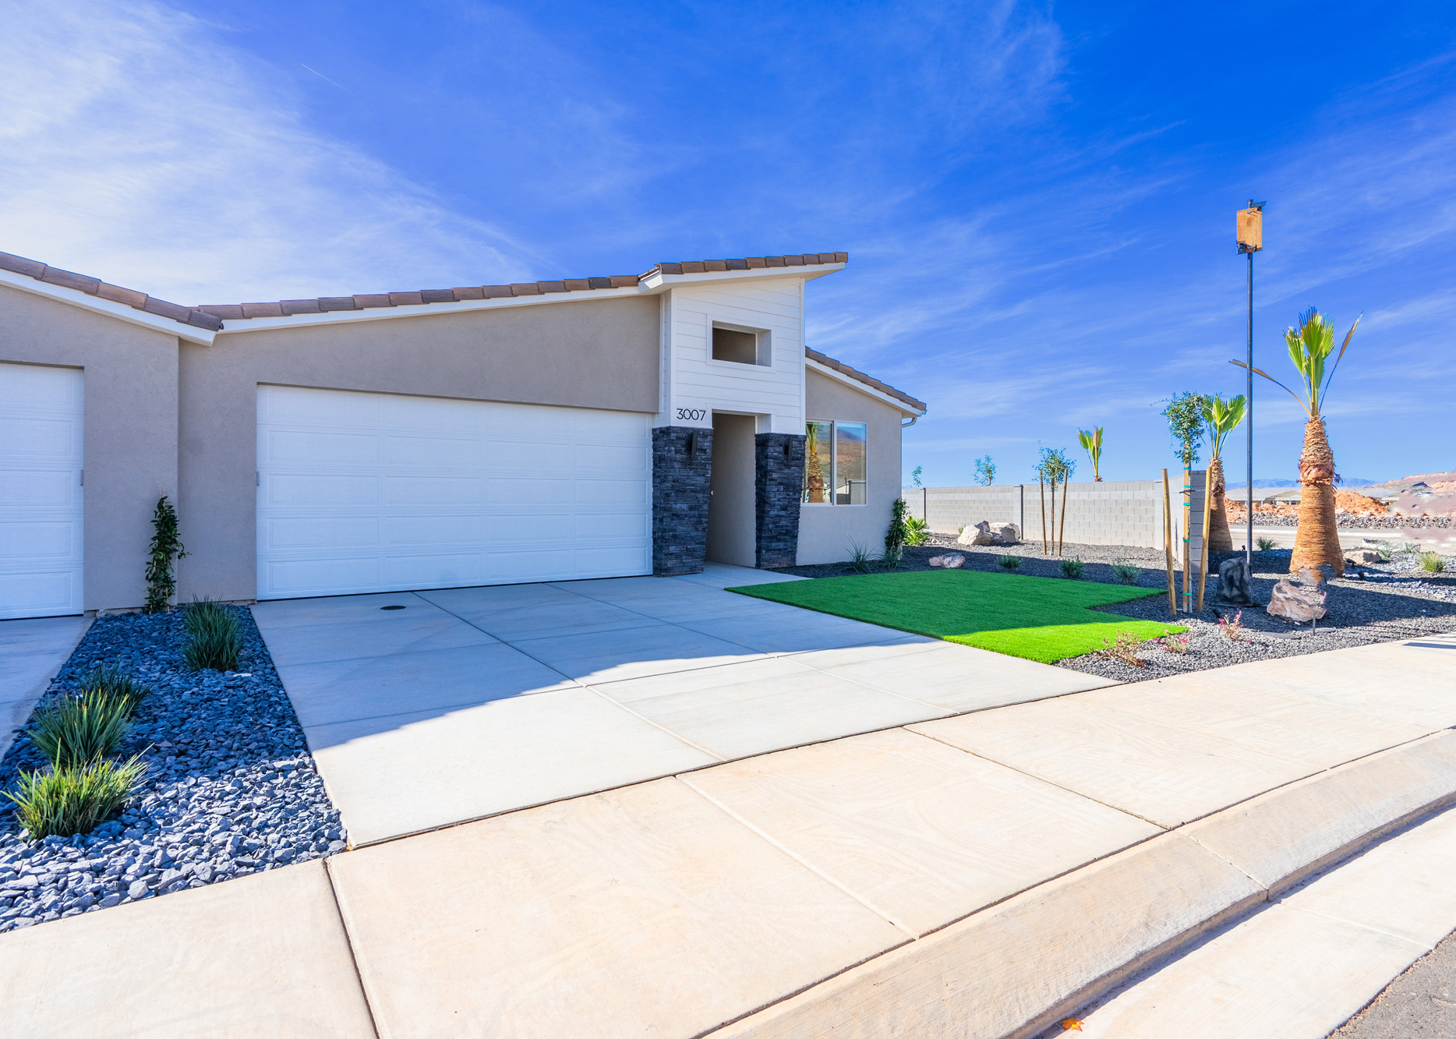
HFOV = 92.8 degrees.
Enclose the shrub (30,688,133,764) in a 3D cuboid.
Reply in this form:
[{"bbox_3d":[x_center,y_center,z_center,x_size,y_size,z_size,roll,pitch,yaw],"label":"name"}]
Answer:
[{"bbox_3d":[-3.370,1.060,3.620,0.430,0.390,0.430,-1,1,-43],"label":"shrub"}]

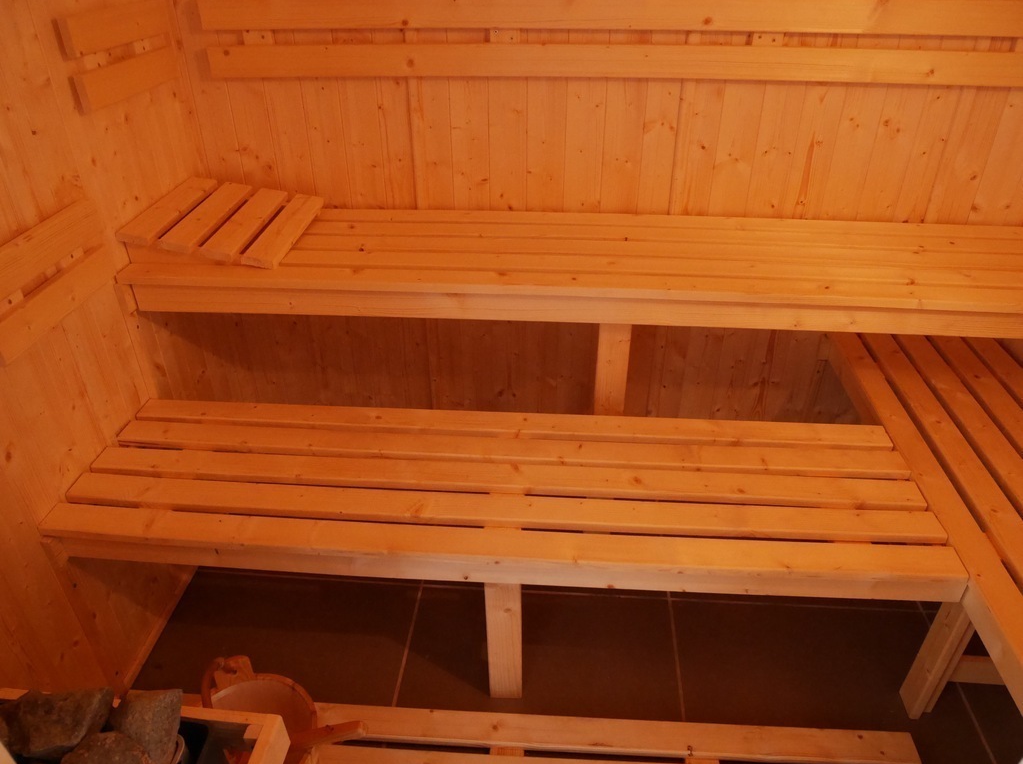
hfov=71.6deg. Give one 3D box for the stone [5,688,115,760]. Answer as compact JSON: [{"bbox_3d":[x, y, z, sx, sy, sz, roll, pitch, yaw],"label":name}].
[{"bbox_3d":[-0.475,0.355,0.742,0.098,0.052,0.060,-2,33,-3],"label":"stone"}]

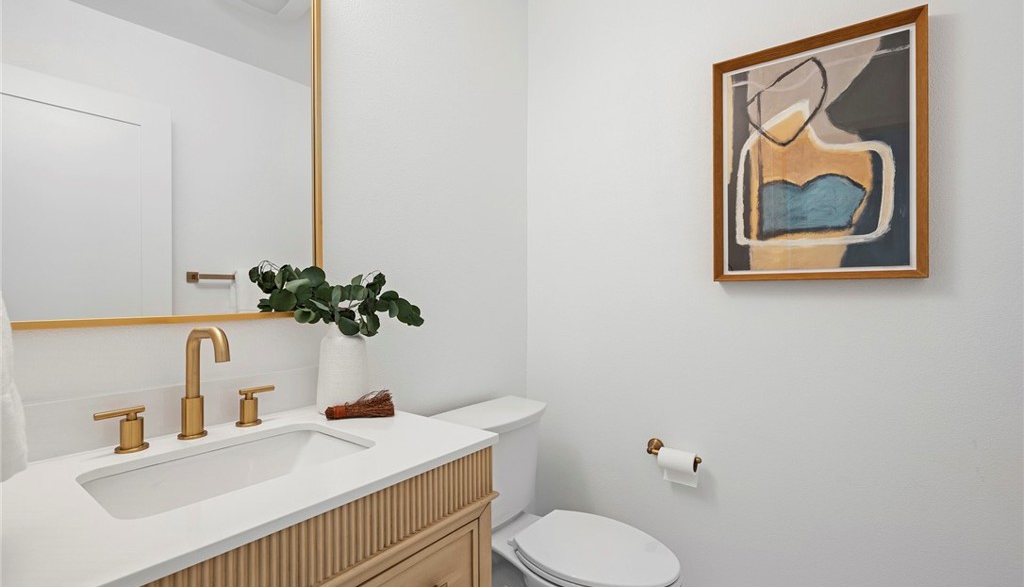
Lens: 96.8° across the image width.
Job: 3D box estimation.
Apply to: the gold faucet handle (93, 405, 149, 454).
[{"bbox_3d":[-0.717,0.252,0.836,0.050,0.074,0.080,0,0,37],"label":"gold faucet handle"}]

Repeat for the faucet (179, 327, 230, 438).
[{"bbox_3d":[-0.595,0.179,0.884,0.185,0.220,0.050,0,0,37],"label":"faucet"}]

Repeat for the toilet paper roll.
[{"bbox_3d":[0.556,0.586,1.514,0.109,0.119,0.070,0,0,37],"label":"toilet paper roll"}]

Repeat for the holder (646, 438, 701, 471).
[{"bbox_3d":[0.548,0.543,1.552,0.198,0.060,0.076,0,0,37],"label":"holder"}]

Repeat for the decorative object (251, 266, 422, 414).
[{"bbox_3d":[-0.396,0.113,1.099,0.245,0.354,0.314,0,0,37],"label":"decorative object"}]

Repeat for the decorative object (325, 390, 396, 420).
[{"bbox_3d":[-0.351,0.260,1.075,0.160,0.060,0.052,0,0,-12],"label":"decorative object"}]

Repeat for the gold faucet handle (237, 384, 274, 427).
[{"bbox_3d":[-0.574,0.253,1.023,0.050,0.074,0.082,0,0,37],"label":"gold faucet handle"}]

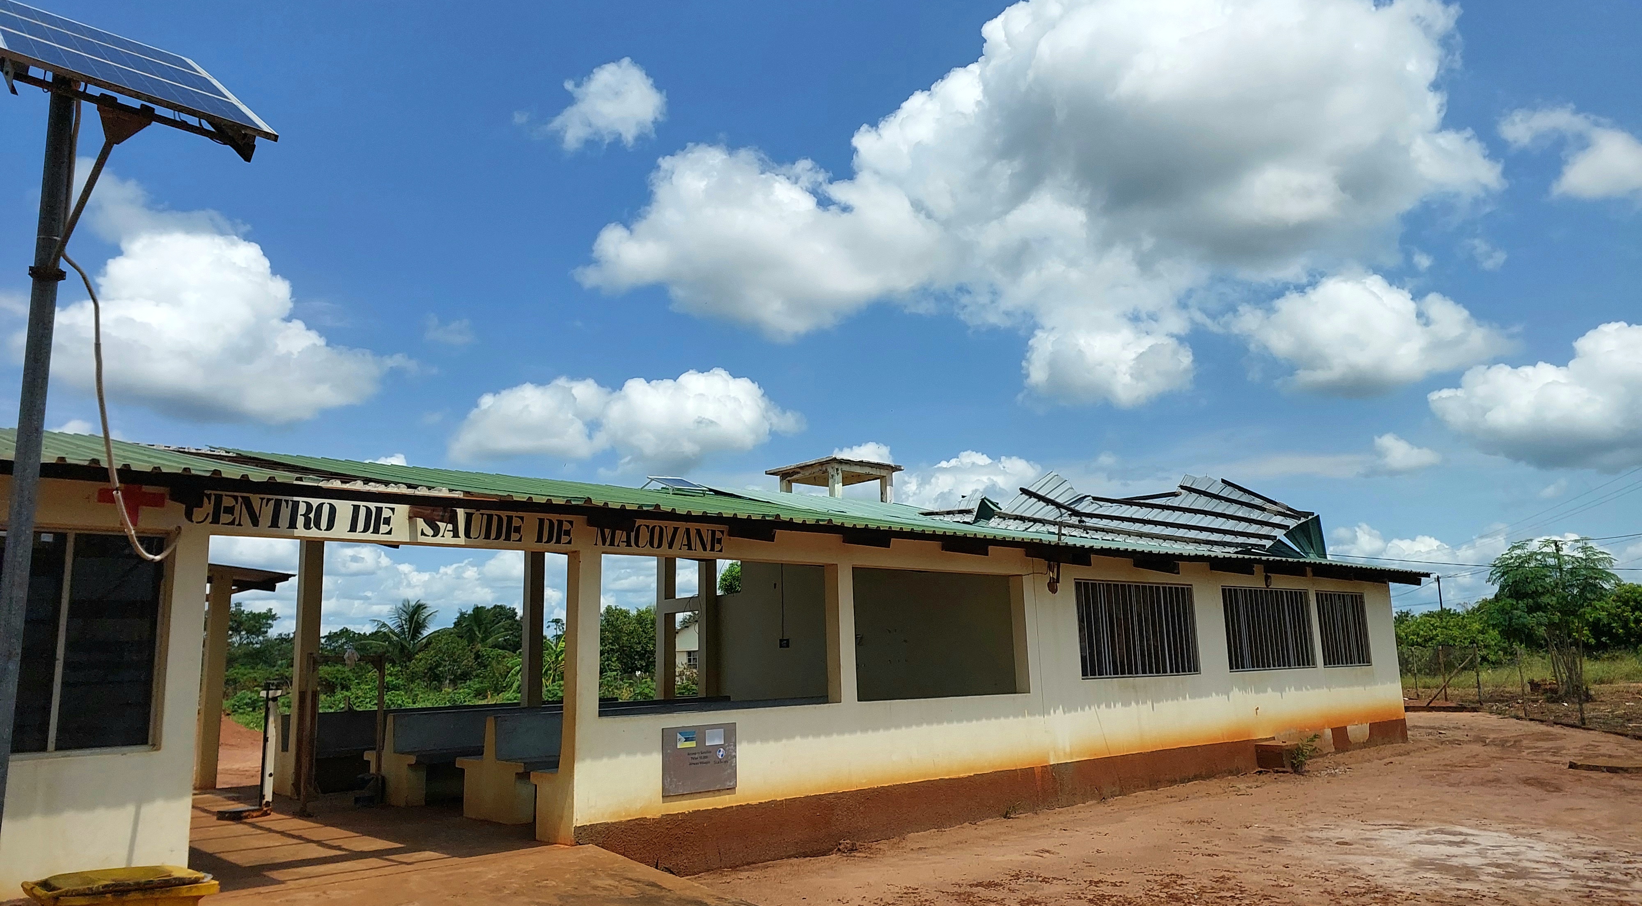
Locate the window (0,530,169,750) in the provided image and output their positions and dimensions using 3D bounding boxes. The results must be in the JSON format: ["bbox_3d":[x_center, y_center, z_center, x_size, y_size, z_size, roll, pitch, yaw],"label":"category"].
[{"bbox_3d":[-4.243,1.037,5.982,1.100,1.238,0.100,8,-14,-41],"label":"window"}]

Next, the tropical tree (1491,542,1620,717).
[{"bbox_3d":[17.440,4.005,26.000,3.000,3.900,3.000,8,-14,-41],"label":"tropical tree"}]

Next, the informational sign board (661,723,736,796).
[{"bbox_3d":[-0.933,2.399,8.543,0.700,0.505,0.030,8,-14,-41],"label":"informational sign board"}]

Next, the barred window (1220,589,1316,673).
[{"bbox_3d":[6.124,2.411,14.917,2.443,1.099,0.100,8,-14,-41],"label":"barred window"}]

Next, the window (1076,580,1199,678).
[{"bbox_3d":[3.746,2.082,12.864,2.468,1.099,0.100,8,-14,-41],"label":"window"}]

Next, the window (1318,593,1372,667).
[{"bbox_3d":[7.835,2.647,16.394,1.631,1.099,0.100,8,-14,-41],"label":"window"}]

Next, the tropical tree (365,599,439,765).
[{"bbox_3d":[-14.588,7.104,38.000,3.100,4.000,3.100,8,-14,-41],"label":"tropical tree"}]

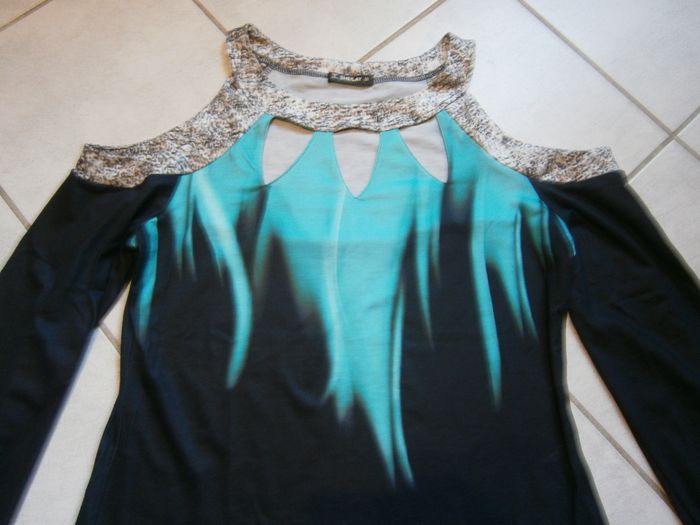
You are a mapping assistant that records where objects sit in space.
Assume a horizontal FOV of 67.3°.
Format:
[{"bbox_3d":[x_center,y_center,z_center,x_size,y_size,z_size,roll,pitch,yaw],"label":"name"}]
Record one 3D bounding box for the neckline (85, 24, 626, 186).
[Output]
[{"bbox_3d":[-0.001,-0.185,0.609,0.608,0.022,0.219,0,73,-1],"label":"neckline"}]

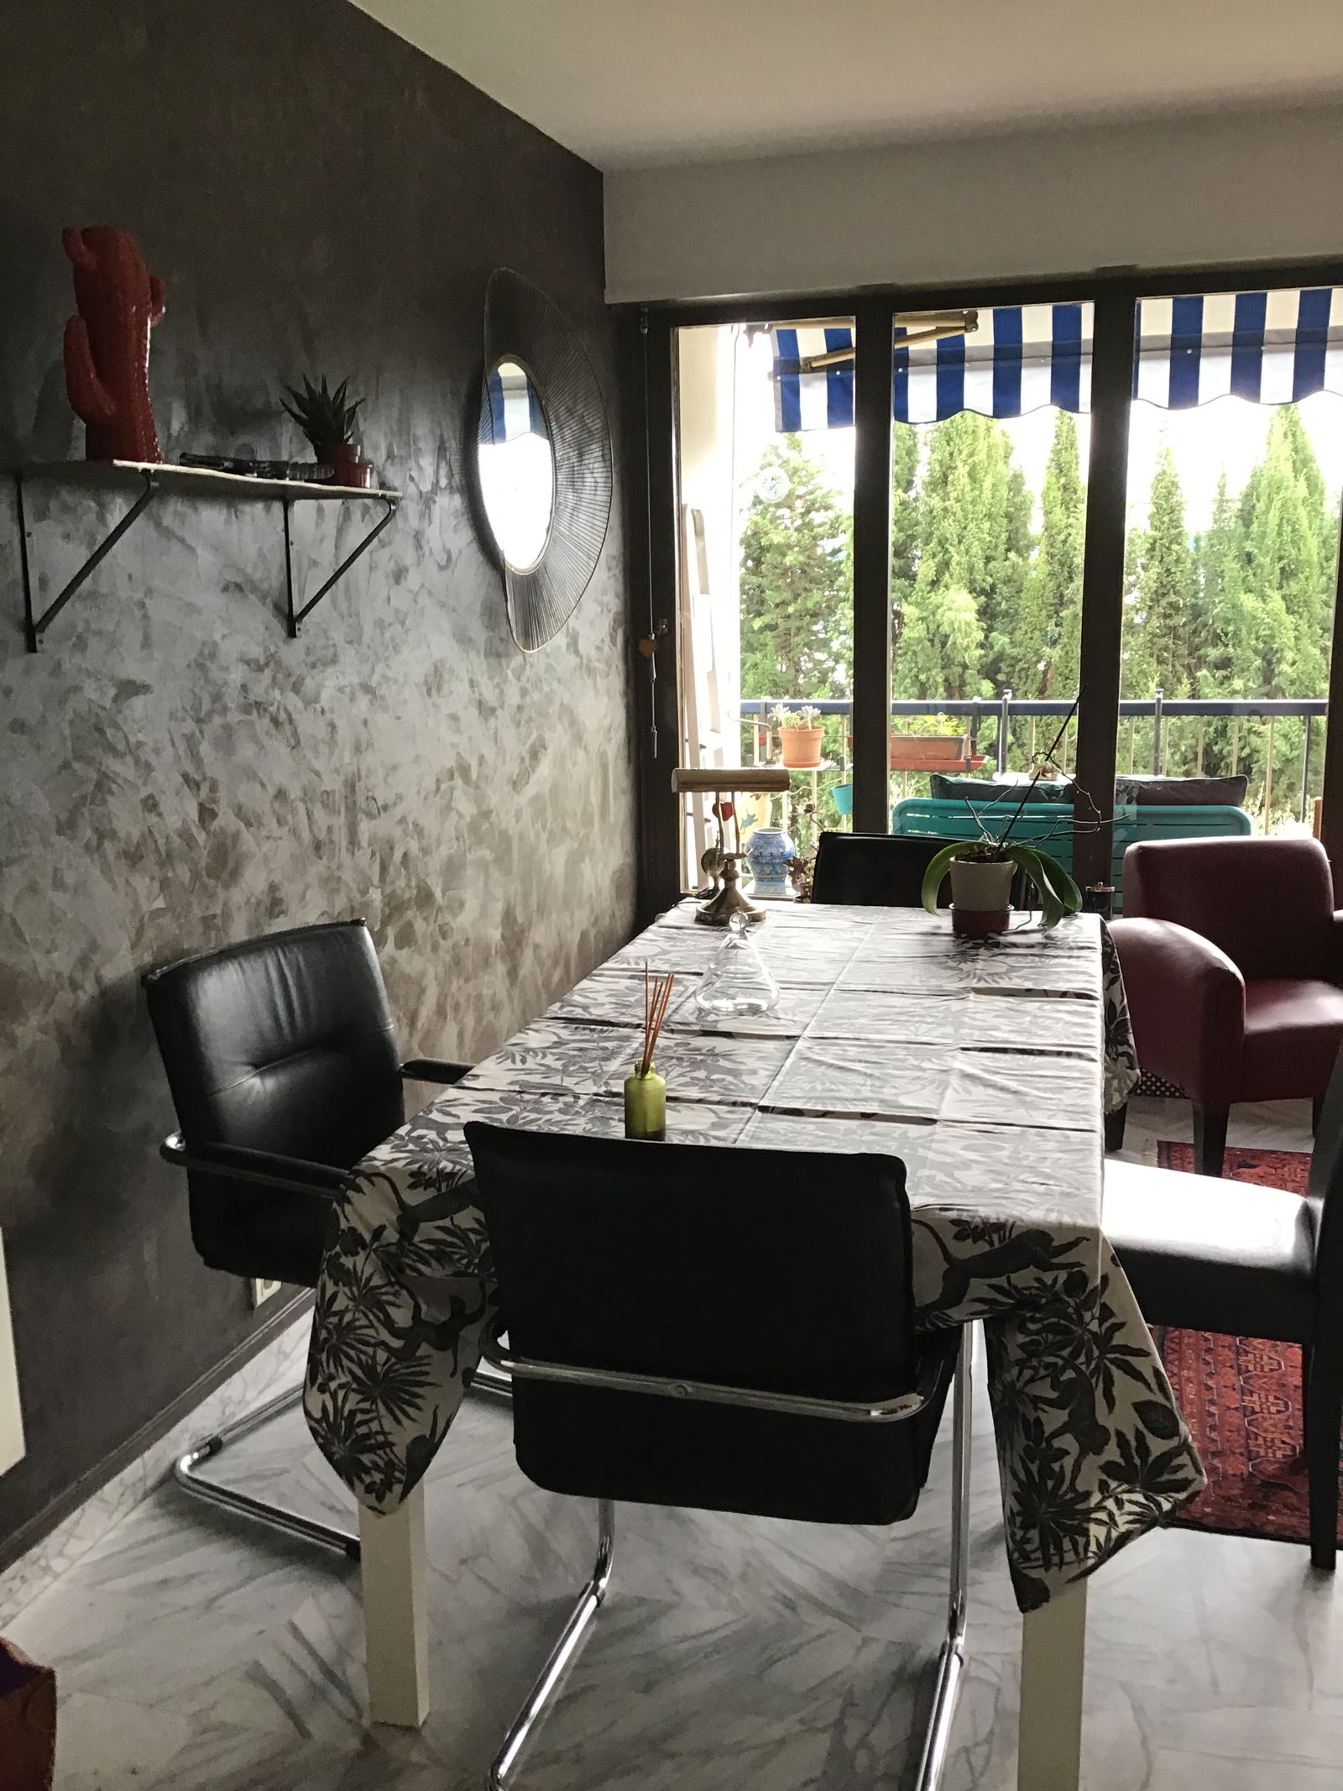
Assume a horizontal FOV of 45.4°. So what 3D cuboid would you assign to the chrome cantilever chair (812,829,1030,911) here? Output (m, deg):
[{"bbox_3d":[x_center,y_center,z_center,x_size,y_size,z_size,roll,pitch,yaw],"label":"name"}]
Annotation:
[{"bbox_3d":[0.461,0.336,3.417,0.545,0.865,0.575,5,13,26],"label":"chrome cantilever chair"}]

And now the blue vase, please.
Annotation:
[{"bbox_3d":[0.327,-0.111,5.276,0.171,0.250,0.171,-1,11,0],"label":"blue vase"}]

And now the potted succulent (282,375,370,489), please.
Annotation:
[{"bbox_3d":[-0.582,-0.784,2.695,0.145,0.190,0.145,3,12,17],"label":"potted succulent"}]

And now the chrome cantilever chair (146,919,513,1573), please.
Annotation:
[{"bbox_3d":[-0.458,0.517,2.589,0.575,0.865,0.545,6,13,32],"label":"chrome cantilever chair"}]

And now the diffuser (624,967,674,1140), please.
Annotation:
[{"bbox_3d":[-0.029,0.193,2.001,0.060,0.216,0.056,-1,11,0],"label":"diffuser"}]

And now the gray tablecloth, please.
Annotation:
[{"bbox_3d":[0.256,0.405,2.620,1.040,0.460,1.700,2,12,15],"label":"gray tablecloth"}]

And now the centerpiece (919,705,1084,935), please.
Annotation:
[{"bbox_3d":[0.628,-0.156,3.071,0.320,0.461,0.270,2,12,15],"label":"centerpiece"}]

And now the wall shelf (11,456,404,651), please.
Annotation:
[{"bbox_3d":[-0.692,-0.515,2.480,0.235,0.265,0.830,3,12,17],"label":"wall shelf"}]

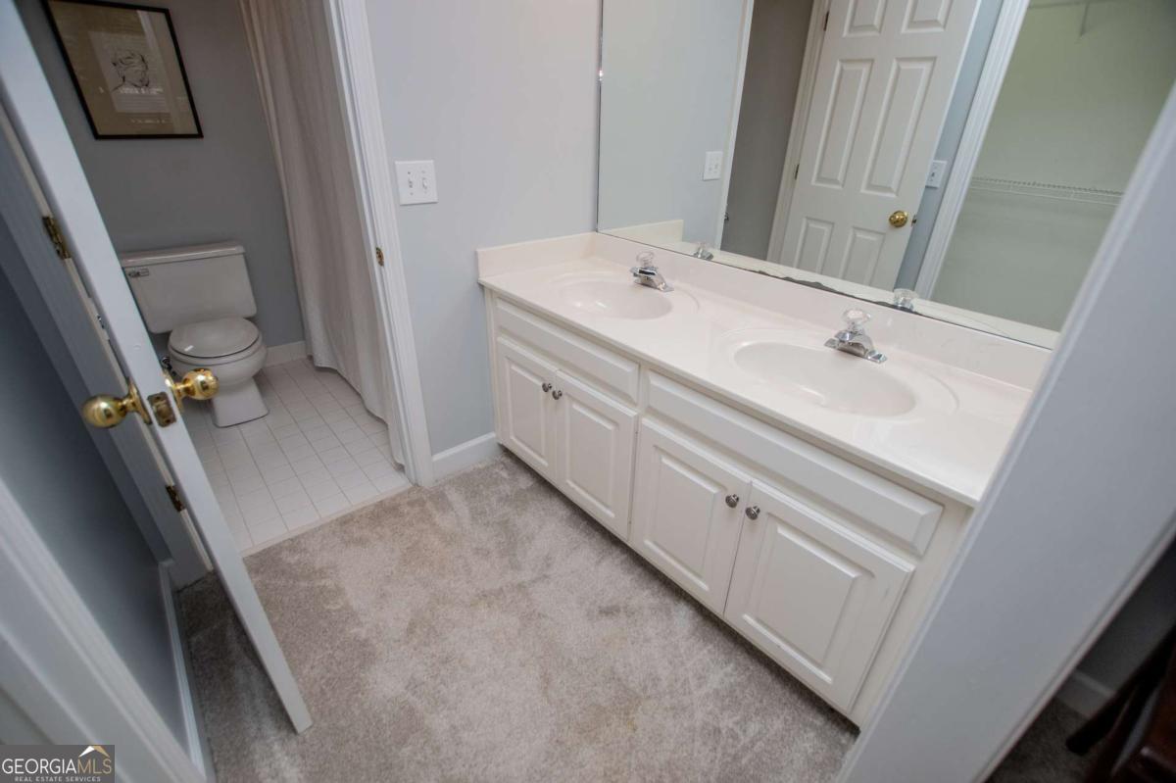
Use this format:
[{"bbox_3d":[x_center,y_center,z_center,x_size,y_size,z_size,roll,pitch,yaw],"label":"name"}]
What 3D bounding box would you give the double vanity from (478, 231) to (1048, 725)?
[{"bbox_3d":[0.323,0.099,1.604,0.574,0.887,1.540,-22,37,-37],"label":"double vanity"}]

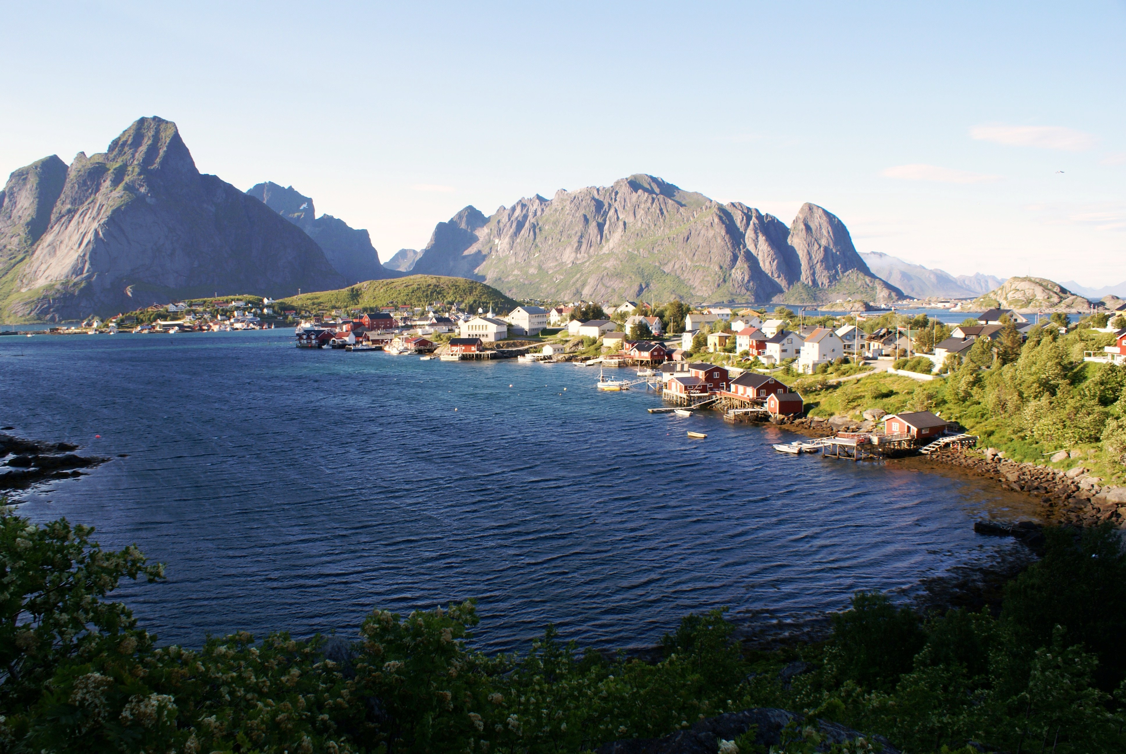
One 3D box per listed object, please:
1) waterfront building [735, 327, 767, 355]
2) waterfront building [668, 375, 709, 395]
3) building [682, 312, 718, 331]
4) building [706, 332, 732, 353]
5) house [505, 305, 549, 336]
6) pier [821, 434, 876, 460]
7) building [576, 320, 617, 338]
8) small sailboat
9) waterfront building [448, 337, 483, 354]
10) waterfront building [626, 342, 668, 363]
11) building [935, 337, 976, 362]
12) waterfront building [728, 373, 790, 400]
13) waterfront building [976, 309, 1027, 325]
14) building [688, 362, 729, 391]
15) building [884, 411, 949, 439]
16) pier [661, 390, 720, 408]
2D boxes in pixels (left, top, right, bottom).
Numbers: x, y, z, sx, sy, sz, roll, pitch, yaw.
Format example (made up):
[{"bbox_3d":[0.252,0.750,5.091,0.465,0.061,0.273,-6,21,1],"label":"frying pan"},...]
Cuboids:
[{"bbox_3d":[57.920,-10.870,260.120,6.200,8.000,10.500,-2,5,-17],"label":"waterfront building"},{"bbox_3d":[31.480,1.830,213.830,6.600,3.600,9.500,-2,6,-15],"label":"waterfront building"},{"bbox_3d":[70.293,-27.076,426.001,14.480,8.560,8.560,-2,5,-11],"label":"building"},{"bbox_3d":[49.010,-10.950,266.130,5.400,6.140,6.300,-3,6,-25],"label":"building"},{"bbox_3d":[-18.903,-31.134,469.470,12.440,15.380,19.750,3,6,31],"label":"house"},{"bbox_3d":[46.460,11.320,137.980,5.600,3.300,5.800,-5,7,-42],"label":"pier"},{"bbox_3d":[17.733,-22.359,401.069,12.670,8.450,15.590,-4,6,-32],"label":"building"},{"bbox_3d":[15.051,0.063,261.585,8.000,6.700,2.600,-1,5,0],"label":"small sailboat"},{"bbox_3d":[-42.080,-13.780,366.370,12.000,6.000,8.000,1,5,12],"label":"waterfront building"},{"bbox_3d":[34.458,-9.994,340.385,9.090,6.330,11.040,-5,7,-40],"label":"waterfront building"},{"bbox_3d":[98.584,-5.470,208.454,8.430,7.600,13.430,0,5,1],"label":"building"},{"bbox_3d":[46.440,1.850,200.550,8.400,5.100,13.000,-2,5,-13],"label":"waterfront building"},{"bbox_3d":[128.930,-16.230,248.140,9.200,7.000,10.000,-2,5,-13],"label":"waterfront building"},{"bbox_3d":[31.220,0.040,180.740,5.700,5.290,8.100,-2,5,-16],"label":"building"},{"bbox_3d":[59.360,7.880,142.390,8.200,3.800,6.500,-4,6,-34],"label":"building"},{"bbox_3d":[32.120,4.630,212.870,8.800,2.800,14.200,-2,6,-15],"label":"pier"}]

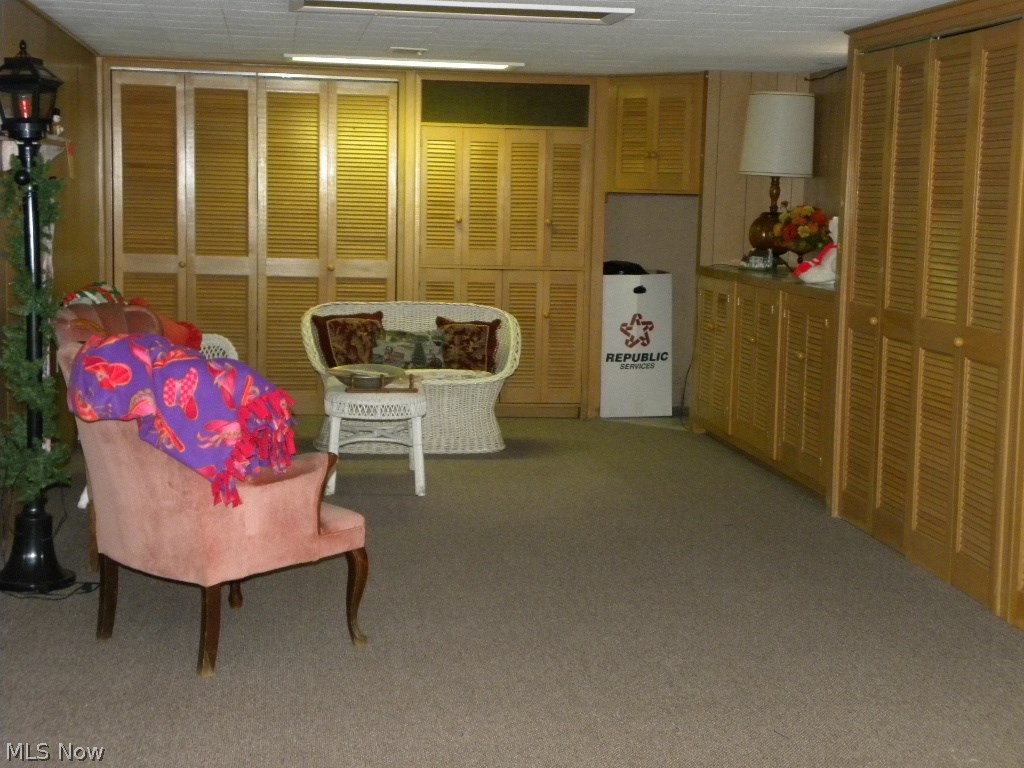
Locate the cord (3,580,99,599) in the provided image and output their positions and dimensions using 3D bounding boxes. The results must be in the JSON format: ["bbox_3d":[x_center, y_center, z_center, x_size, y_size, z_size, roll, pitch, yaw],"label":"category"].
[{"bbox_3d":[-1.593,0.700,5.880,0.360,0.020,0.270,0,6,-8],"label":"cord"}]

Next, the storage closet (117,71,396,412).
[{"bbox_3d":[-1.562,-0.851,10.501,1.670,2.010,0.450,0,6,-8],"label":"storage closet"}]

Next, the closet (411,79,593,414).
[{"bbox_3d":[-0.080,-0.837,10.710,1.100,2.070,0.450,0,6,-8],"label":"closet"}]

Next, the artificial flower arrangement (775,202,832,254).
[{"bbox_3d":[1.626,-0.844,9.561,0.330,0.330,0.300,0,6,-8],"label":"artificial flower arrangement"}]

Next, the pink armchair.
[{"bbox_3d":[-0.891,0.331,5.231,0.700,0.920,0.730,7,9,43],"label":"pink armchair"}]

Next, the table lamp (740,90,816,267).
[{"bbox_3d":[1.512,-1.167,9.783,0.430,1.000,0.430,0,6,-8],"label":"table lamp"}]

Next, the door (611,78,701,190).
[{"bbox_3d":[0.838,-1.443,9.924,0.680,0.680,0.060,6,8,39],"label":"door"}]

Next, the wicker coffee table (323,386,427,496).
[{"bbox_3d":[-0.669,0.239,8.193,0.470,0.465,0.800,0,6,-8],"label":"wicker coffee table"}]

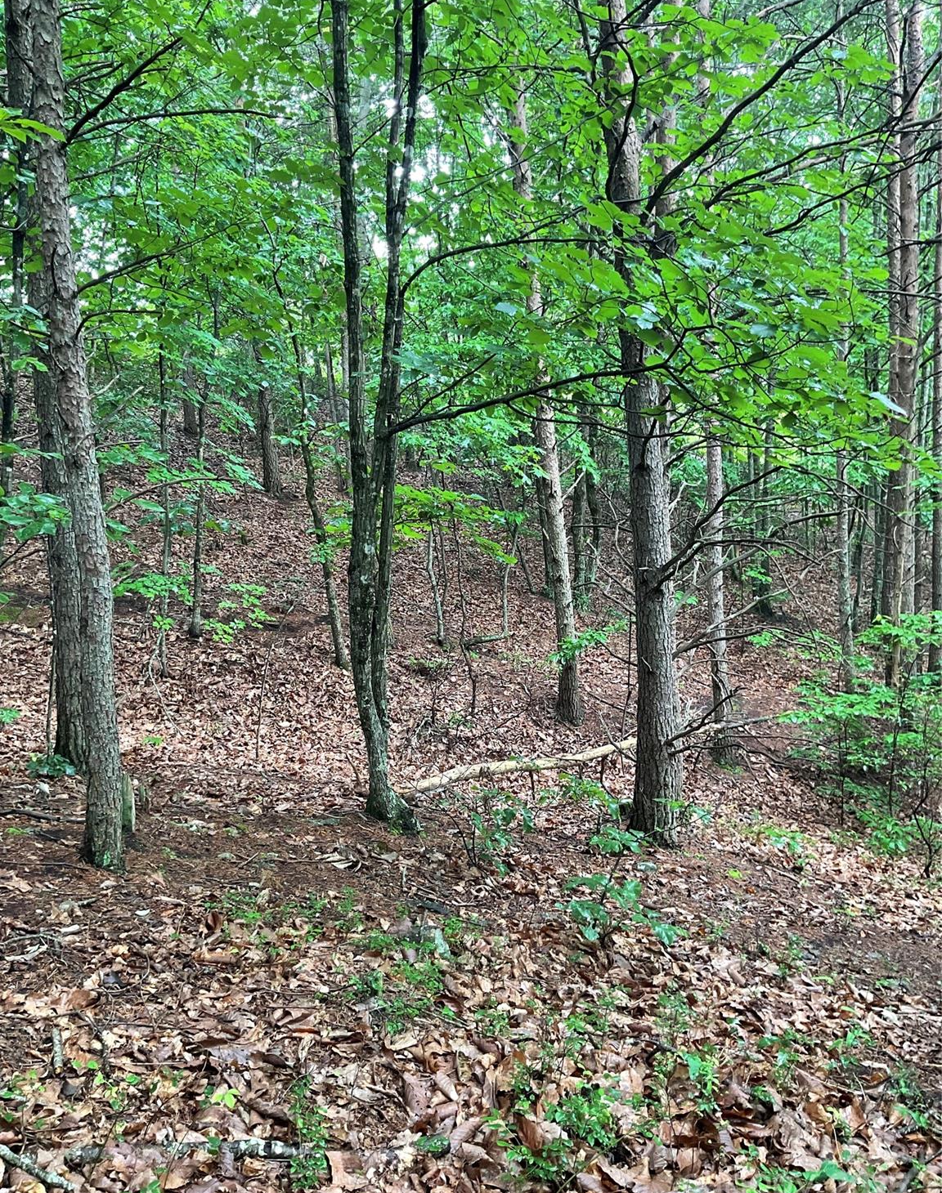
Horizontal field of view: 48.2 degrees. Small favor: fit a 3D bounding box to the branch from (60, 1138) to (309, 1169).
[{"bbox_3d":[-0.657,1.302,2.460,0.591,0.050,0.060,-2,5,2],"label":"branch"}]

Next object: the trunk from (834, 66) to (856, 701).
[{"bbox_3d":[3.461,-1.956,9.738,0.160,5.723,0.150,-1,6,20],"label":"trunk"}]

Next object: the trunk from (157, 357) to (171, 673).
[{"bbox_3d":[-2.678,-0.690,9.173,0.090,2.841,0.090,1,5,0],"label":"trunk"}]

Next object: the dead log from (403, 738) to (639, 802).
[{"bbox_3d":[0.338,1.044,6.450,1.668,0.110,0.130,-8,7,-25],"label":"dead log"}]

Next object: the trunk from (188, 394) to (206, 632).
[{"bbox_3d":[-2.647,-0.776,10.193,0.110,2.400,0.110,1,5,-15],"label":"trunk"}]

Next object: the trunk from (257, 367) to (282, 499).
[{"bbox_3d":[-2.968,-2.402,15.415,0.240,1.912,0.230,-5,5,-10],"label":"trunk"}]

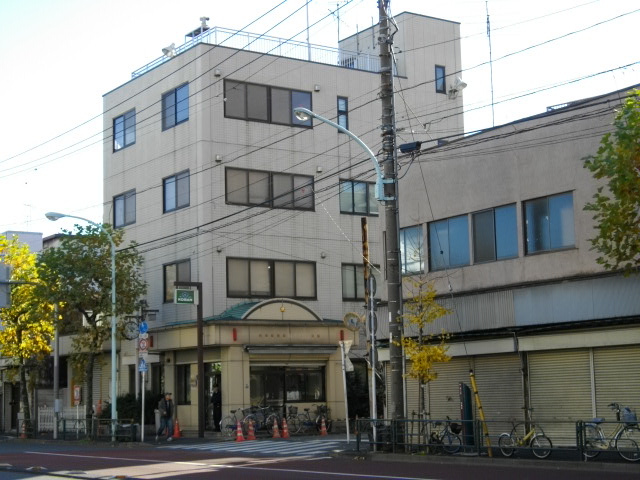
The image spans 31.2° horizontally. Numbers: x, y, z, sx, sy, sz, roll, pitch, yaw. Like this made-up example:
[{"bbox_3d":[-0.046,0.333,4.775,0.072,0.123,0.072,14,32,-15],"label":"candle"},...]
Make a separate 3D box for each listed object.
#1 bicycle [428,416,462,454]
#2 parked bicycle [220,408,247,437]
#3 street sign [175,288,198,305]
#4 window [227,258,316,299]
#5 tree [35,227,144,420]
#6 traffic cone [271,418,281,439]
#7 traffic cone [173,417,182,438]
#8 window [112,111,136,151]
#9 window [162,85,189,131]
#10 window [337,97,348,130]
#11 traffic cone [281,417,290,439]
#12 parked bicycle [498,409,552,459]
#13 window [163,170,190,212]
[{"bbox_3d":[3.042,4.749,27.900,0.500,0.920,1.420,2,-9,-25],"label":"bicycle"},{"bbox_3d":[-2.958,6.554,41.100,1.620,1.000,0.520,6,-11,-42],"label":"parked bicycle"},{"bbox_3d":[-4.683,1.986,40.300,0.870,0.550,0.220,3,-9,-30],"label":"street sign"},{"bbox_3d":[-1.866,1.527,44.726,4.142,1.574,0.150,4,-10,-34],"label":"window"},{"bbox_3d":[-8.797,3.516,44.165,4.037,8.300,4.037,4,-10,-35],"label":"tree"},{"bbox_3d":[-1.509,6.369,38.947,0.360,0.700,0.360,-1,-8,0],"label":"traffic cone"},{"bbox_3d":[-5.147,6.783,41.400,0.340,0.720,0.340,-1,-8,0],"label":"traffic cone"},{"bbox_3d":[-8.247,-4.609,48.561,0.140,1.500,2.180,4,-10,-35],"label":"window"},{"bbox_3d":[-5.618,-5.194,44.816,0.140,1.491,2.199,4,-10,-35],"label":"window"},{"bbox_3d":[0.939,-5.212,47.802,0.540,1.490,0.150,4,-9,-34],"label":"window"},{"bbox_3d":[-1.155,6.289,38.447,0.360,0.700,0.360,-1,-8,0],"label":"traffic cone"},{"bbox_3d":[4.421,4.187,24.822,0.520,1.030,1.540,4,-10,-35],"label":"parked bicycle"},{"bbox_3d":[-5.610,-1.889,45.260,0.150,1.450,2.240,4,-9,-34],"label":"window"}]

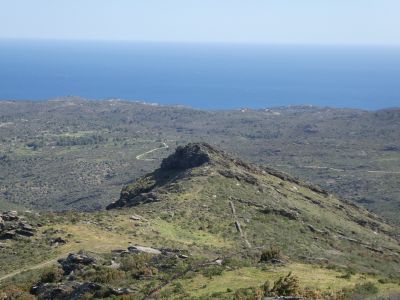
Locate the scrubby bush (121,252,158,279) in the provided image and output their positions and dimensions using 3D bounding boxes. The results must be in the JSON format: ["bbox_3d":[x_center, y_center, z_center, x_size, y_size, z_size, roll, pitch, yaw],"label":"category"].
[{"bbox_3d":[-5.898,11.076,82.000,3.380,2.000,2.800,0,8,-4],"label":"scrubby bush"}]

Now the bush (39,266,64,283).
[{"bbox_3d":[-13.893,11.648,80.000,2.430,1.300,2.100,0,8,-10],"label":"bush"}]

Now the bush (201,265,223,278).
[{"bbox_3d":[1.213,11.793,83.000,2.330,1.050,2.000,1,8,1],"label":"bush"}]

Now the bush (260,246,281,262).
[{"bbox_3d":[7.420,10.999,90.000,2.110,1.450,1.800,2,8,5],"label":"bush"}]

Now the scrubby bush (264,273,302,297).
[{"bbox_3d":[6.754,11.010,70.000,2.890,1.750,2.400,2,8,6],"label":"scrubby bush"}]

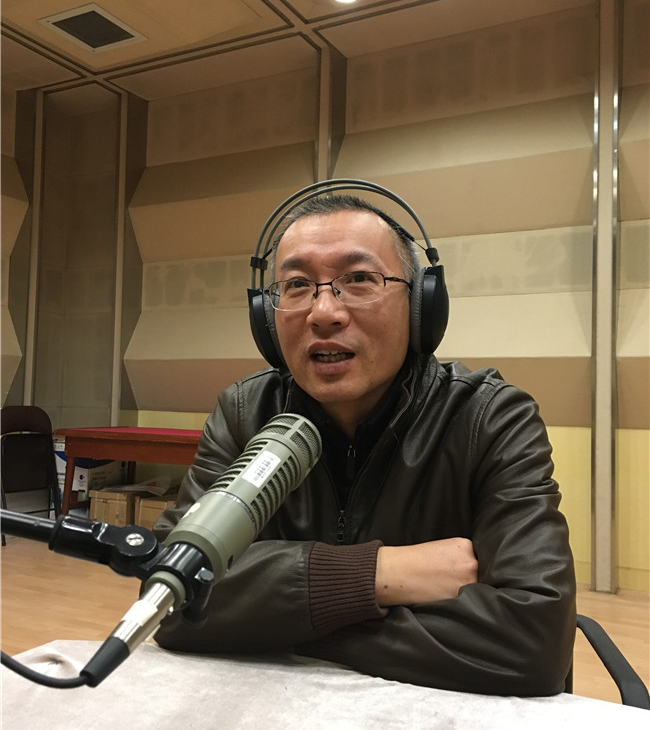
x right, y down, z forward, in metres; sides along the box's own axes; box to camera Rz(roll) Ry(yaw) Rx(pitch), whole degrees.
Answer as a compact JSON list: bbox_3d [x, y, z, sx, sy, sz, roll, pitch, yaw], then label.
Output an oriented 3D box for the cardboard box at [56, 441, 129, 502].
[{"bbox_3d":[-1.721,0.883,5.331,0.327,0.641,0.441,0,-2,22],"label":"cardboard box"}]

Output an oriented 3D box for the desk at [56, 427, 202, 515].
[{"bbox_3d":[-1.044,0.825,4.836,1.380,0.750,0.660,0,-2,22],"label":"desk"}]

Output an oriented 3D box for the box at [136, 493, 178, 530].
[{"bbox_3d":[-0.972,1.018,4.668,0.315,0.355,0.390,0,-2,22],"label":"box"}]

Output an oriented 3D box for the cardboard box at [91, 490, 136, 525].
[{"bbox_3d":[-1.339,1.016,4.890,0.297,0.360,0.390,0,-2,22],"label":"cardboard box"}]

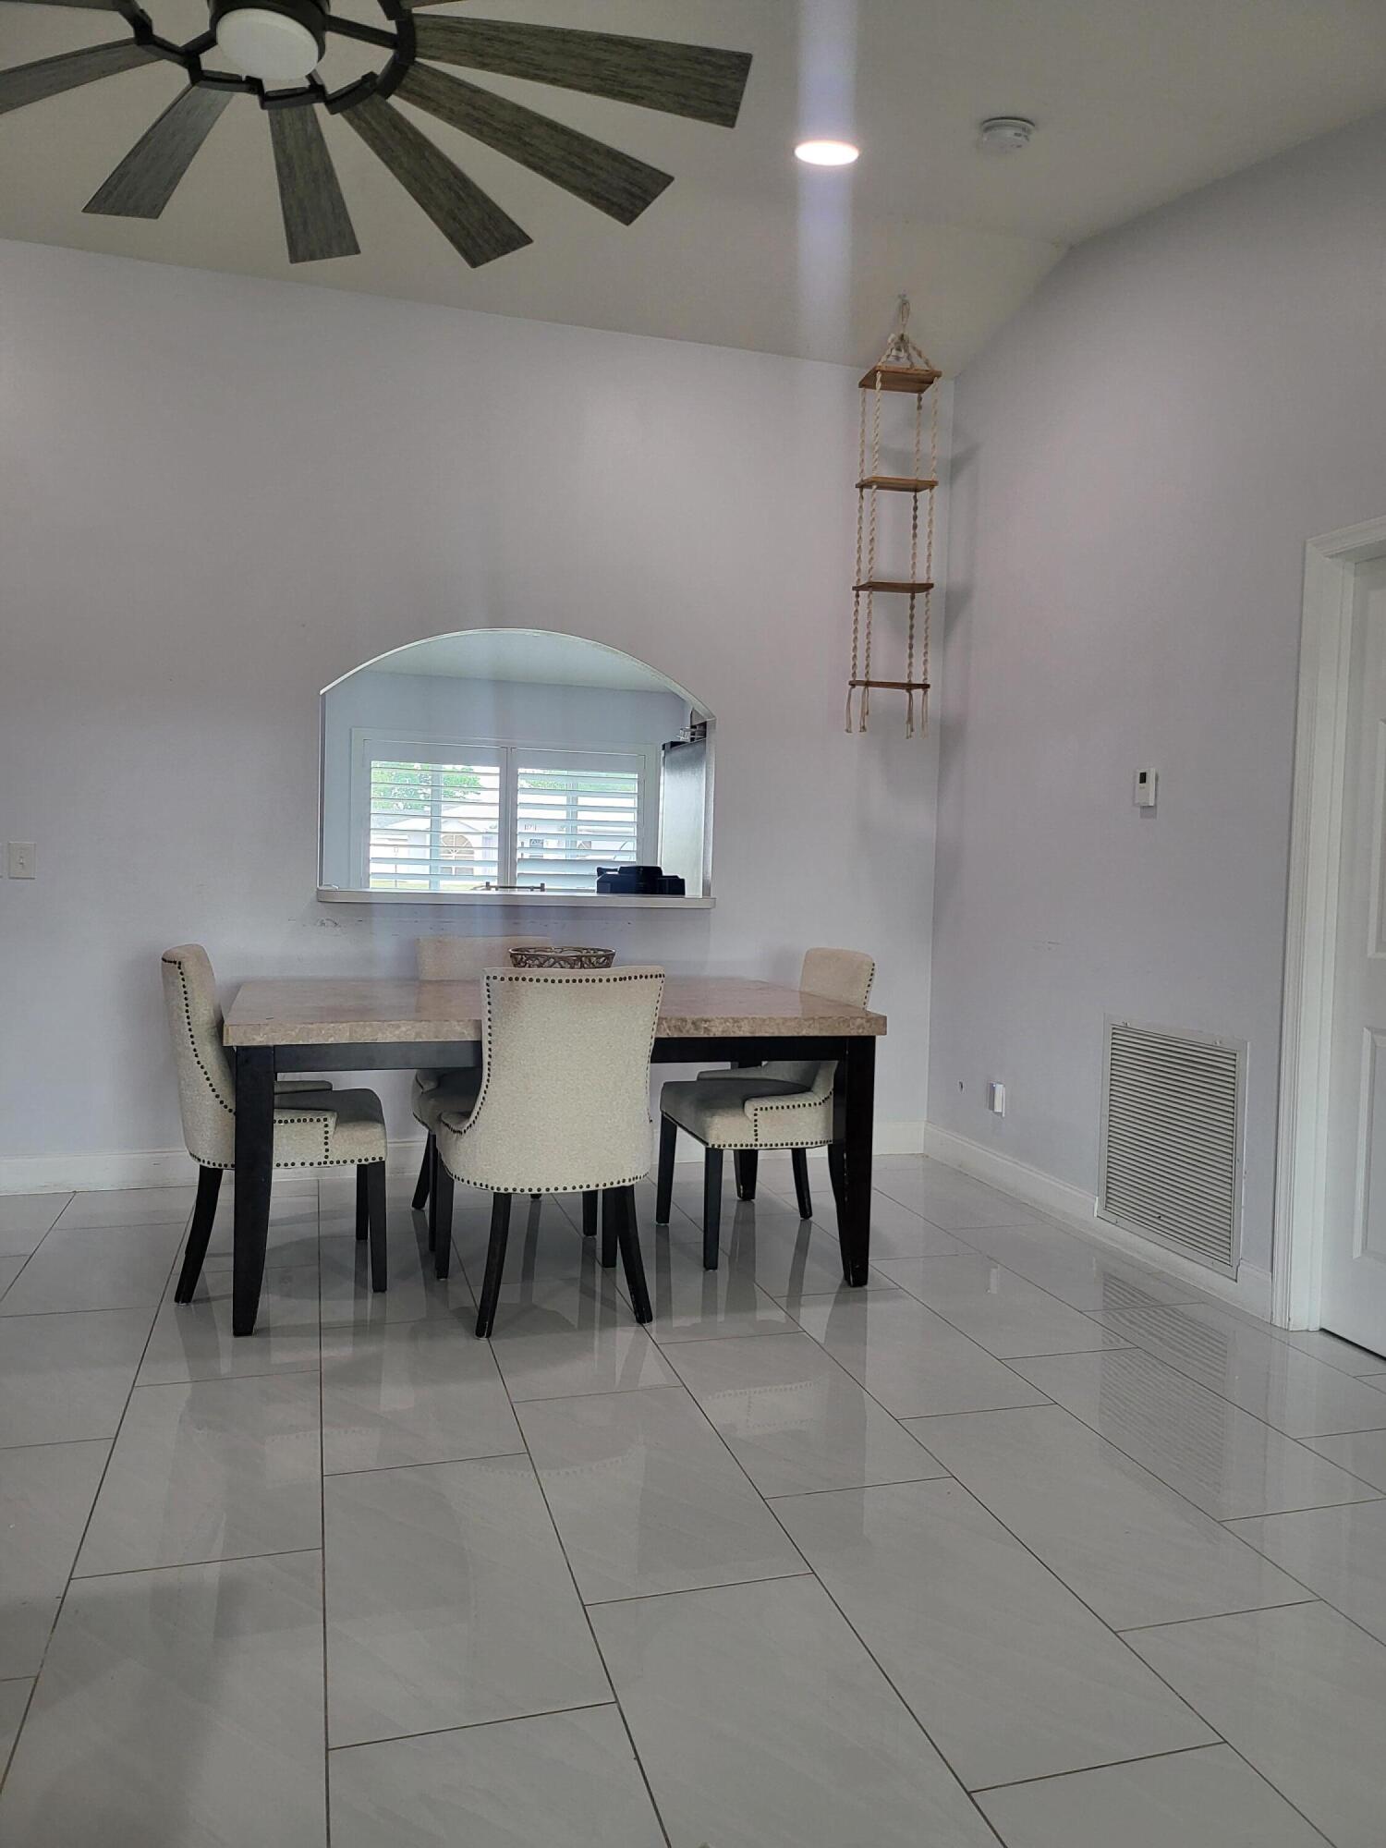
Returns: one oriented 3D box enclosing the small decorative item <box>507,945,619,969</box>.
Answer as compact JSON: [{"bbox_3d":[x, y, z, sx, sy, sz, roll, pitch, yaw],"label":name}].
[{"bbox_3d":[-0.391,0.157,3.850,0.315,0.139,0.315,1,3,-16],"label":"small decorative item"}]

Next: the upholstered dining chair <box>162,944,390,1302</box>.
[{"bbox_3d":[-1.179,0.524,3.652,0.594,0.941,0.564,0,3,-19],"label":"upholstered dining chair"}]

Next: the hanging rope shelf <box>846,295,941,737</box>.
[{"bbox_3d":[0.760,-1.512,4.787,0.253,1.633,0.168,1,3,-14],"label":"hanging rope shelf"}]

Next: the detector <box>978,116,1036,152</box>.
[{"bbox_3d":[0.852,-2.134,3.466,0.142,0.042,0.142,5,15,-1],"label":"detector"}]

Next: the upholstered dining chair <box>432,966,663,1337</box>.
[{"bbox_3d":[-0.387,0.551,3.458,0.564,0.941,0.594,0,3,-19],"label":"upholstered dining chair"}]

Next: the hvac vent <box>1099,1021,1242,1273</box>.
[{"bbox_3d":[1.444,0.655,3.914,0.030,0.667,0.675,1,3,-16],"label":"hvac vent"}]

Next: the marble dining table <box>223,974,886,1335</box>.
[{"bbox_3d":[-0.455,0.613,3.883,1.756,0.777,1.066,1,3,-17],"label":"marble dining table"}]

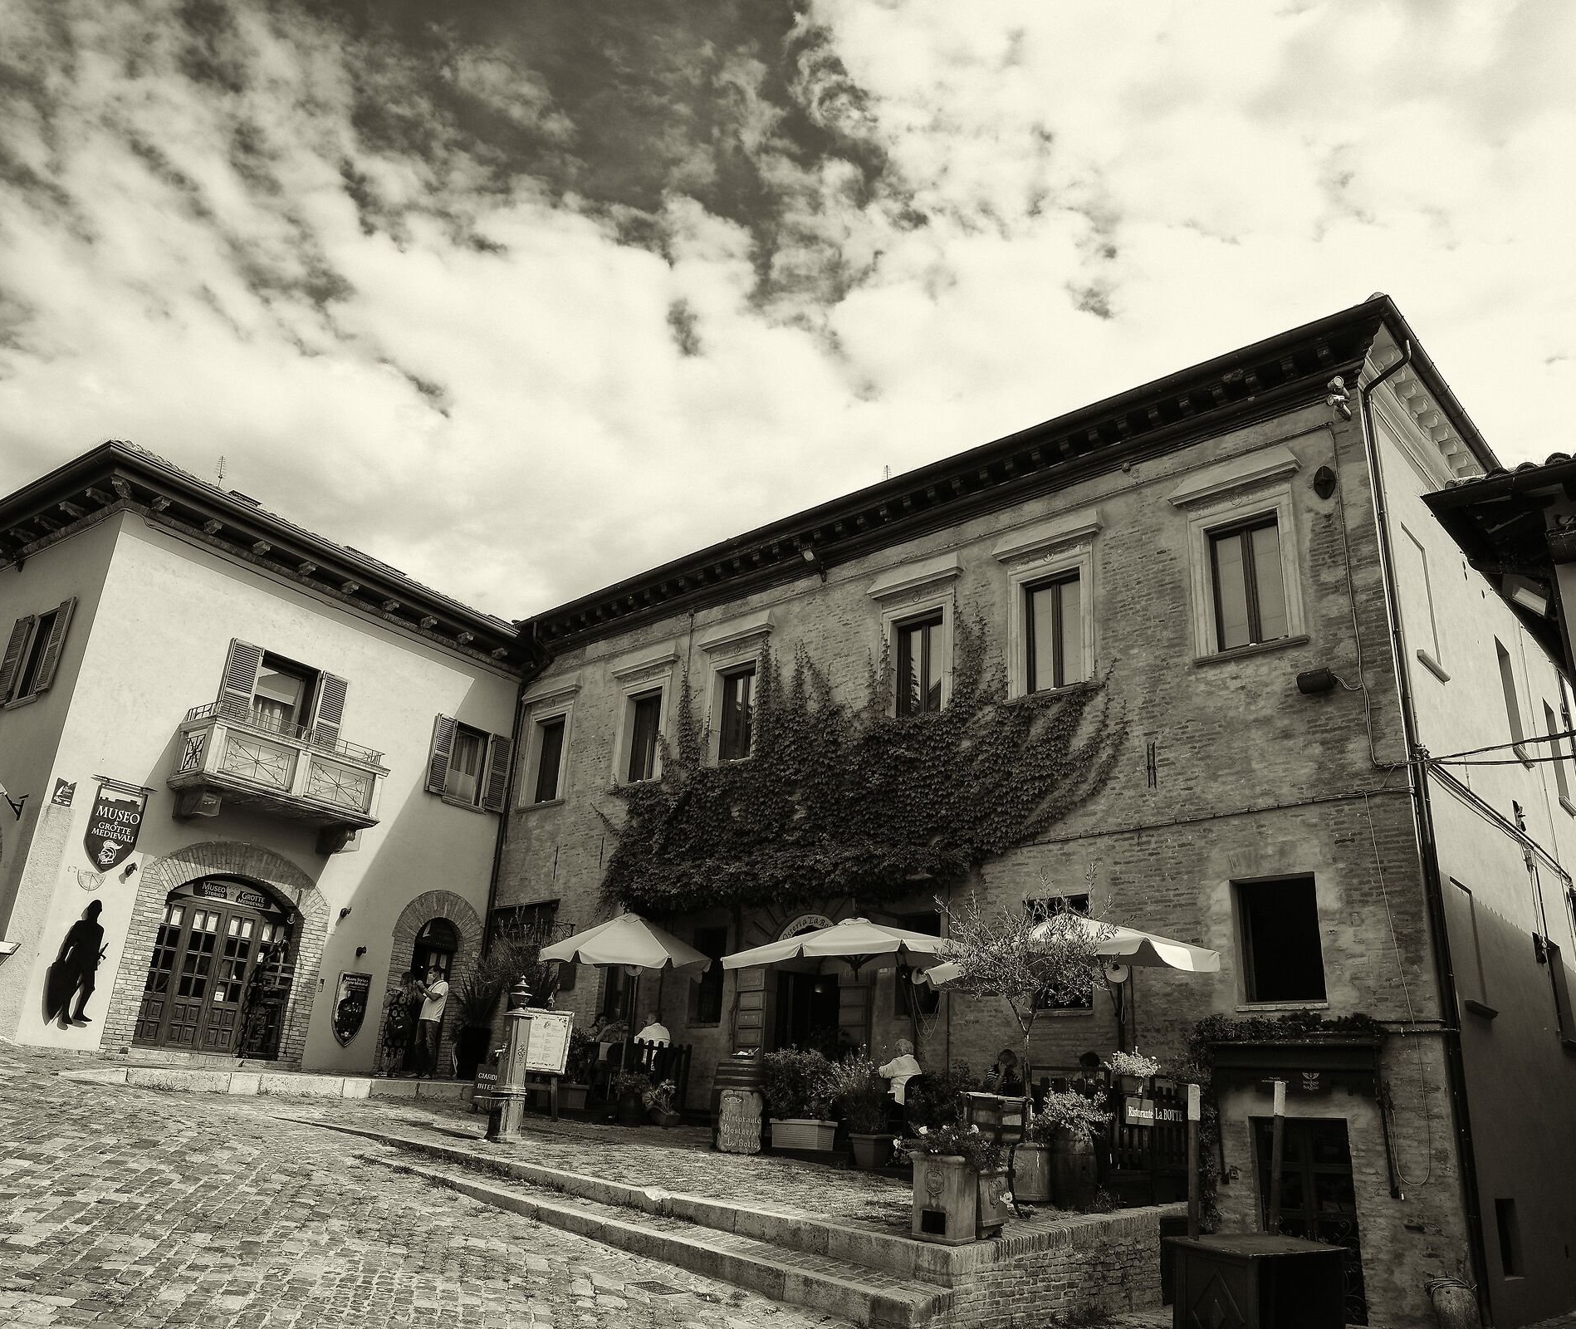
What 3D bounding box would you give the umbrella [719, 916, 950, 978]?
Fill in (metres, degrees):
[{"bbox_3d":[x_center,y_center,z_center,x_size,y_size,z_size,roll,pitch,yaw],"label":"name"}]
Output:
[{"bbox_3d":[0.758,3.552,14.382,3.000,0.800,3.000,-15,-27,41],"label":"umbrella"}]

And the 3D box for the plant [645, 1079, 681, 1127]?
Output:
[{"bbox_3d":[-1.739,6.135,16.355,0.500,0.660,0.480,-15,-27,41],"label":"plant"}]

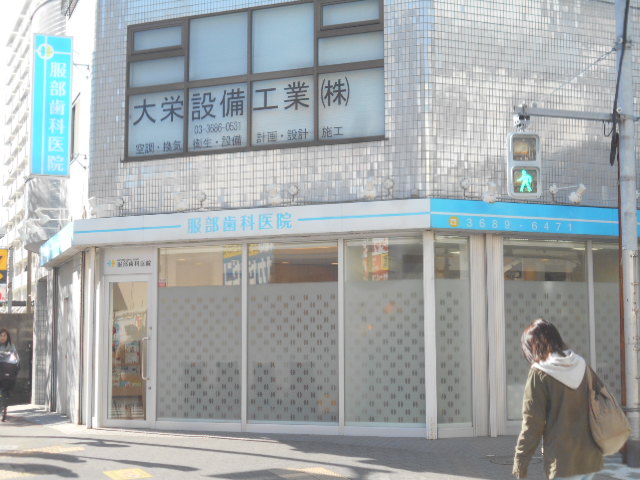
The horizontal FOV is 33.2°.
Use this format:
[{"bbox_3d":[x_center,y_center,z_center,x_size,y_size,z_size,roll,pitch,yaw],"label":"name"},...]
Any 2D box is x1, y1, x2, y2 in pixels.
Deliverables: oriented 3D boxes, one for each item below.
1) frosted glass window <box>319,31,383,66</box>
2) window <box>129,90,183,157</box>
[{"bbox_3d":[0.423,-2.564,14.444,0.936,0.390,0.080,-3,-7,23],"label":"frosted glass window"},{"bbox_3d":[-2.374,-1.682,15.553,0.923,0.918,0.080,-3,-7,23],"label":"window"}]

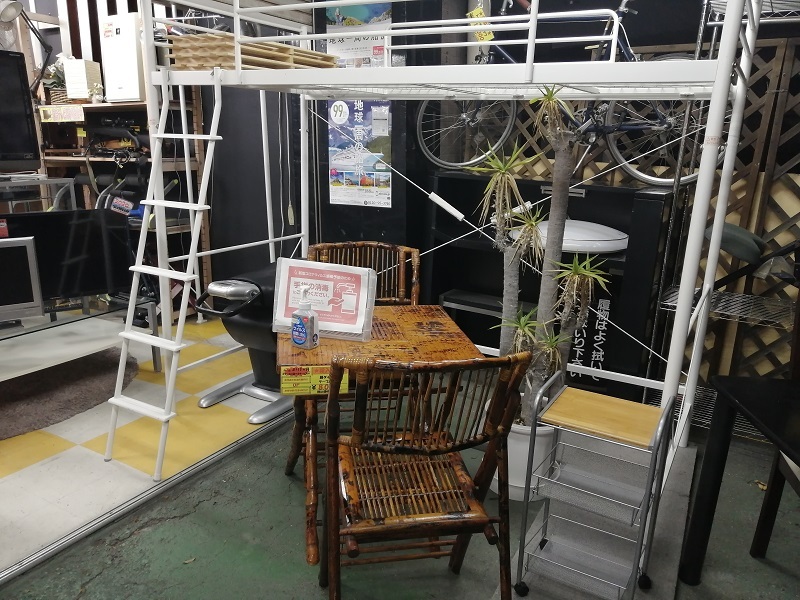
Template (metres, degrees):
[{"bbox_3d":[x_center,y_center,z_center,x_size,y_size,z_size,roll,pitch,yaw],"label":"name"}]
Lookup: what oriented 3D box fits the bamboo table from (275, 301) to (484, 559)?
[{"bbox_3d":[-0.107,0.441,2.254,0.640,0.685,0.680,0,15,-9],"label":"bamboo table"}]

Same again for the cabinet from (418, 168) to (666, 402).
[{"bbox_3d":[0.866,-0.129,3.765,1.320,1.100,0.450,10,17,29],"label":"cabinet"}]

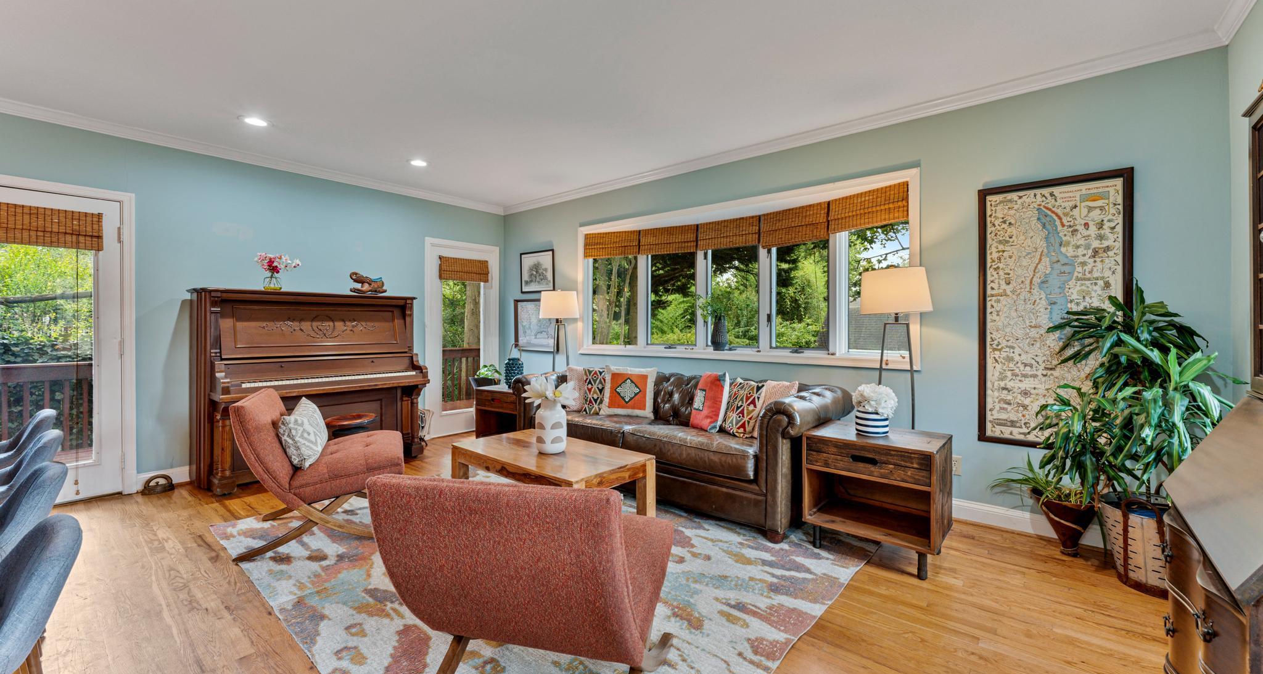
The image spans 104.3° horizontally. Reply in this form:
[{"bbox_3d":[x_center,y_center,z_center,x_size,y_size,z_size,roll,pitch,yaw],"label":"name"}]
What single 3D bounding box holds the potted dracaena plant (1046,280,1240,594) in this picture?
[{"bbox_3d":[2.261,0.429,2.210,0.620,1.380,0.600,1,2,40],"label":"potted dracaena plant"}]

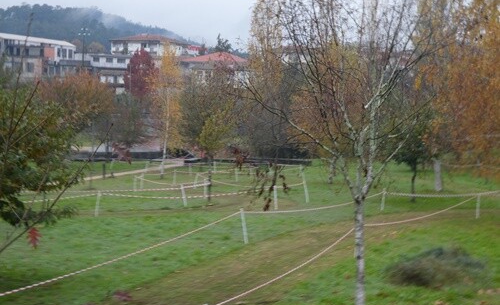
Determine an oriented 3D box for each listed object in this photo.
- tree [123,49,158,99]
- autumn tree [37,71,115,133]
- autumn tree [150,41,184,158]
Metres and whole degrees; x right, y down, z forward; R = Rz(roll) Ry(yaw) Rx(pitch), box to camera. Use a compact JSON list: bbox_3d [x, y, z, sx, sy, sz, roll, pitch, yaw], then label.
[{"bbox_3d":[-12.920,-7.140,98.000,4.050,10.710,4.000,0,0,0],"label":"tree"},{"bbox_3d":[-13.140,-2.030,62.000,5.870,8.130,5.800,0,0,0],"label":"autumn tree"},{"bbox_3d":[-6.960,-3.650,69.000,2.930,11.310,2.900,0,0,0],"label":"autumn tree"}]

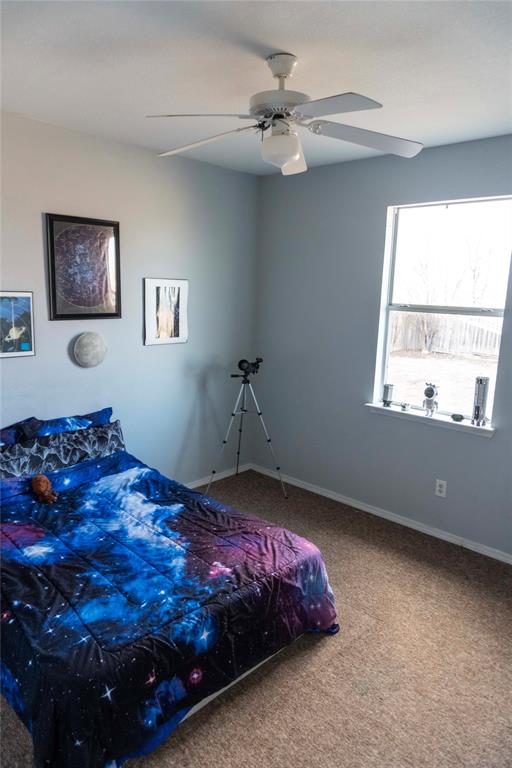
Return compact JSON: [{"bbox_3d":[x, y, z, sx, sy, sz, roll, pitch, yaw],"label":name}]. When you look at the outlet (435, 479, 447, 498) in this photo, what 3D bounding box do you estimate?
[{"bbox_3d":[1.304,0.737,3.611,0.072,0.116,0.008,11,15,42],"label":"outlet"}]

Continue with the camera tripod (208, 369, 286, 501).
[{"bbox_3d":[-0.096,0.397,4.405,0.690,1.030,0.585,0,11,-8],"label":"camera tripod"}]

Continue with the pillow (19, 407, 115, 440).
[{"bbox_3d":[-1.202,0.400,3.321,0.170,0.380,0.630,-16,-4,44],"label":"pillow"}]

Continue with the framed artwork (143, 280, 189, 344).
[{"bbox_3d":[-0.673,-0.551,3.919,0.022,0.490,0.399,11,15,42],"label":"framed artwork"}]

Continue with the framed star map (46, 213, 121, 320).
[{"bbox_3d":[-1.117,-0.751,3.371,0.042,0.651,0.488,11,15,42],"label":"framed star map"}]

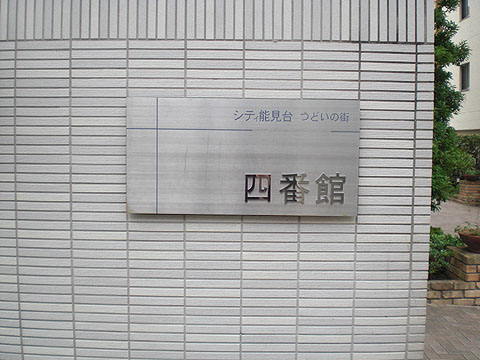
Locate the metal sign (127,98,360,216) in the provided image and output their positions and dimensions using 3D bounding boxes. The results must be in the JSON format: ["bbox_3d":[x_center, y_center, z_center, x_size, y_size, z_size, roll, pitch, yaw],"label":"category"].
[{"bbox_3d":[0.008,-0.059,1.363,0.598,0.300,0.024,1,4,0],"label":"metal sign"}]

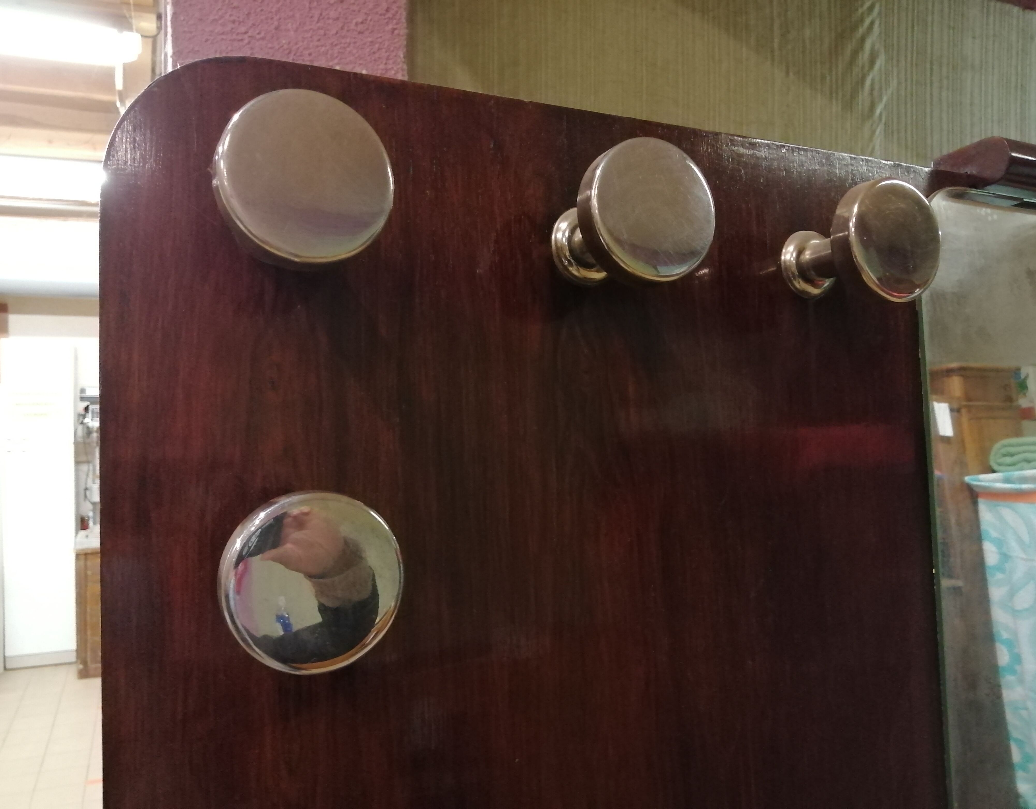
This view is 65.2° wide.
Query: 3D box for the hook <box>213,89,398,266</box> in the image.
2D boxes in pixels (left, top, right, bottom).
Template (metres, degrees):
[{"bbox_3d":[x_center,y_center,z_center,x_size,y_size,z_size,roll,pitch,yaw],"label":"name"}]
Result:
[{"bbox_3d":[-0.086,-0.079,0.314,0.062,0.062,0.064,0,-3,-24],"label":"hook"}]

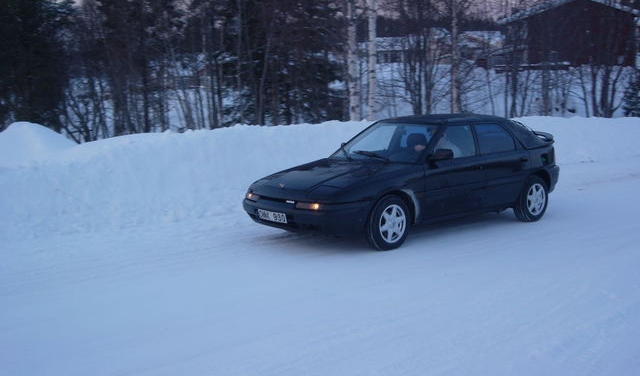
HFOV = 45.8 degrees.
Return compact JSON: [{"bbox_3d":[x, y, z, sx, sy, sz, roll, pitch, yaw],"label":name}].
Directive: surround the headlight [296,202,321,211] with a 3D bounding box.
[{"bbox_3d":[-0.114,0.180,7.434,0.080,0.065,0.300,-7,10,-39],"label":"headlight"}]

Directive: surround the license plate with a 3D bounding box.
[{"bbox_3d":[-0.485,0.284,7.727,0.030,0.112,0.485,-7,10,-39],"label":"license plate"}]

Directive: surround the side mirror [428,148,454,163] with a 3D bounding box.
[{"bbox_3d":[1.294,-0.347,8.078,0.120,0.130,0.220,-7,10,-39],"label":"side mirror"}]

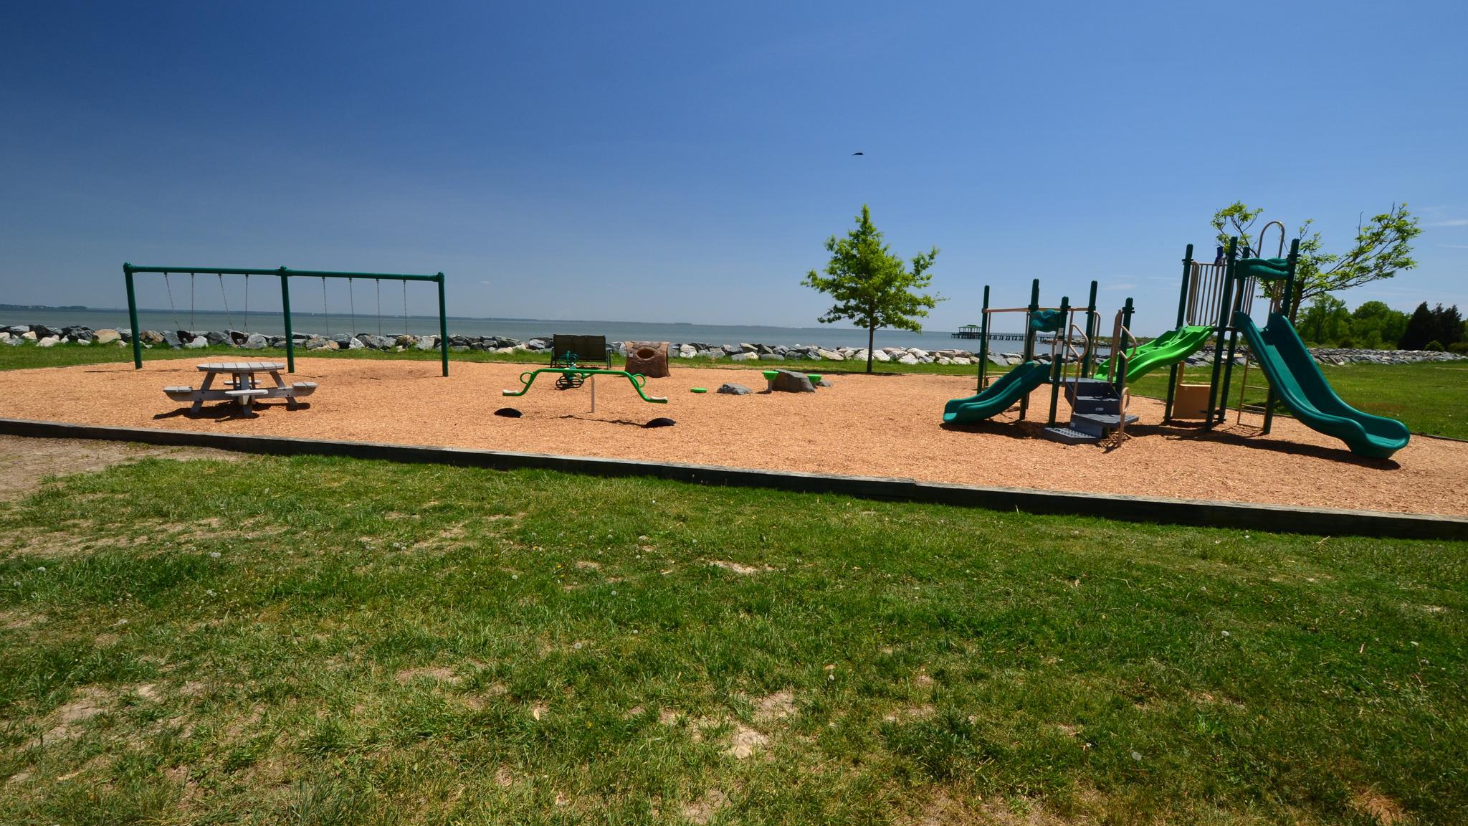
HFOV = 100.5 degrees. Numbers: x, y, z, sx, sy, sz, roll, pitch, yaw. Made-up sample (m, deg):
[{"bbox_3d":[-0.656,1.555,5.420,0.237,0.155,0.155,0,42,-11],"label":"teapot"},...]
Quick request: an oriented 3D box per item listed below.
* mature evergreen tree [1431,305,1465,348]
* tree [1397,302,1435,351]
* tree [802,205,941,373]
[{"bbox_3d":[96.824,-11.358,82.894,3.051,6.912,3.051,-6,11,-41],"label":"mature evergreen tree"},{"bbox_3d":[92.660,-11.486,82.890,3.546,6.964,3.546,-6,11,-42],"label":"tree"},{"bbox_3d":[4.676,-4.214,21.001,4.634,5.674,4.634,3,8,12],"label":"tree"}]

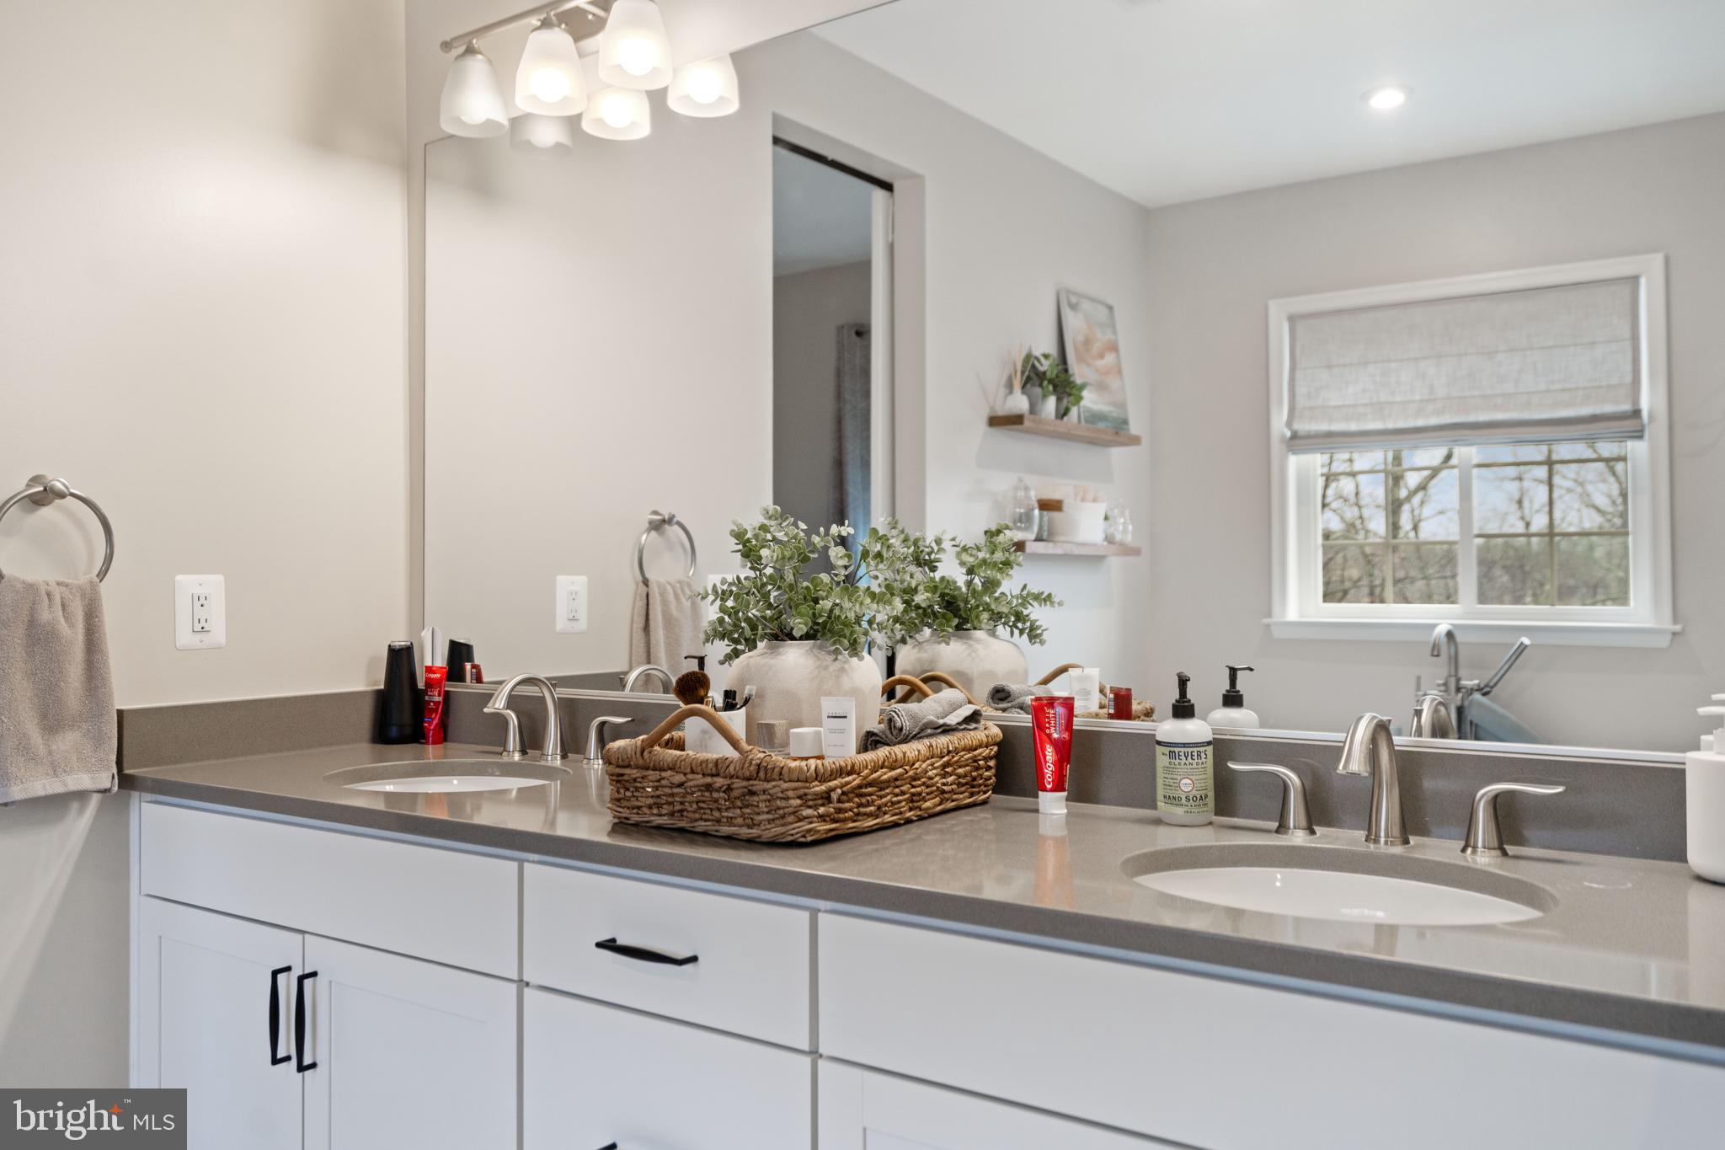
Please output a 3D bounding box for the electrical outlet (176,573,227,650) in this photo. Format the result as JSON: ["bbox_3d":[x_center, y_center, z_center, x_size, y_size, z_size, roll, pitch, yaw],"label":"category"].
[{"bbox_3d":[-1.111,0.061,2.251,0.009,0.123,0.082,-1,-1,35],"label":"electrical outlet"}]

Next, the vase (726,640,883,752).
[{"bbox_3d":[-0.080,0.198,1.858,0.214,0.208,0.214,0,0,0],"label":"vase"}]

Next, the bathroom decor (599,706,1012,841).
[{"bbox_3d":[-0.067,0.228,1.727,0.345,0.155,0.430,-1,-1,35],"label":"bathroom decor"}]

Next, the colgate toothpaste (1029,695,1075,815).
[{"bbox_3d":[0.251,0.235,1.764,0.057,0.153,0.037,0,0,1],"label":"colgate toothpaste"}]

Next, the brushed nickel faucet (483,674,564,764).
[{"bbox_3d":[-0.561,0.238,2.248,0.050,0.148,0.165,-1,-1,35],"label":"brushed nickel faucet"}]

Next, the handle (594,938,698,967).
[{"bbox_3d":[-0.247,0.431,1.532,0.137,0.013,0.029,0,0,34],"label":"handle"}]

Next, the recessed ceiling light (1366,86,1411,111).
[{"bbox_3d":[1.696,-1.540,4.330,0.170,0.030,0.170,-1,0,35],"label":"recessed ceiling light"}]

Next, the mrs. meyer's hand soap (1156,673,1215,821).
[{"bbox_3d":[0.395,0.209,1.643,0.068,0.187,0.070,0,-1,7],"label":"mrs. meyer's hand soap"}]

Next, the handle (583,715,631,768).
[{"bbox_3d":[-0.419,0.271,2.213,0.108,0.082,0.040,-1,-1,35],"label":"handle"}]

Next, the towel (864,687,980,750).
[{"bbox_3d":[0.080,0.195,1.750,0.088,0.083,0.190,-1,-1,35],"label":"towel"}]

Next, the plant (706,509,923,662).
[{"bbox_3d":[-0.077,0.019,1.853,0.300,0.225,0.290,0,0,34],"label":"plant"}]

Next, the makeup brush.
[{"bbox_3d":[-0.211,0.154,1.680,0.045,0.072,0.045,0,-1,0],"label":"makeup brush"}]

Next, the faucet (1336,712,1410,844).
[{"bbox_3d":[0.569,0.234,1.499,0.048,0.149,0.173,-1,0,37],"label":"faucet"}]

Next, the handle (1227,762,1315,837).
[{"bbox_3d":[0.494,0.269,1.620,0.105,0.081,0.047,0,0,30],"label":"handle"}]

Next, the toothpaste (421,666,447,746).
[{"bbox_3d":[-0.810,0.245,2.552,0.056,0.152,0.036,0,0,26],"label":"toothpaste"}]

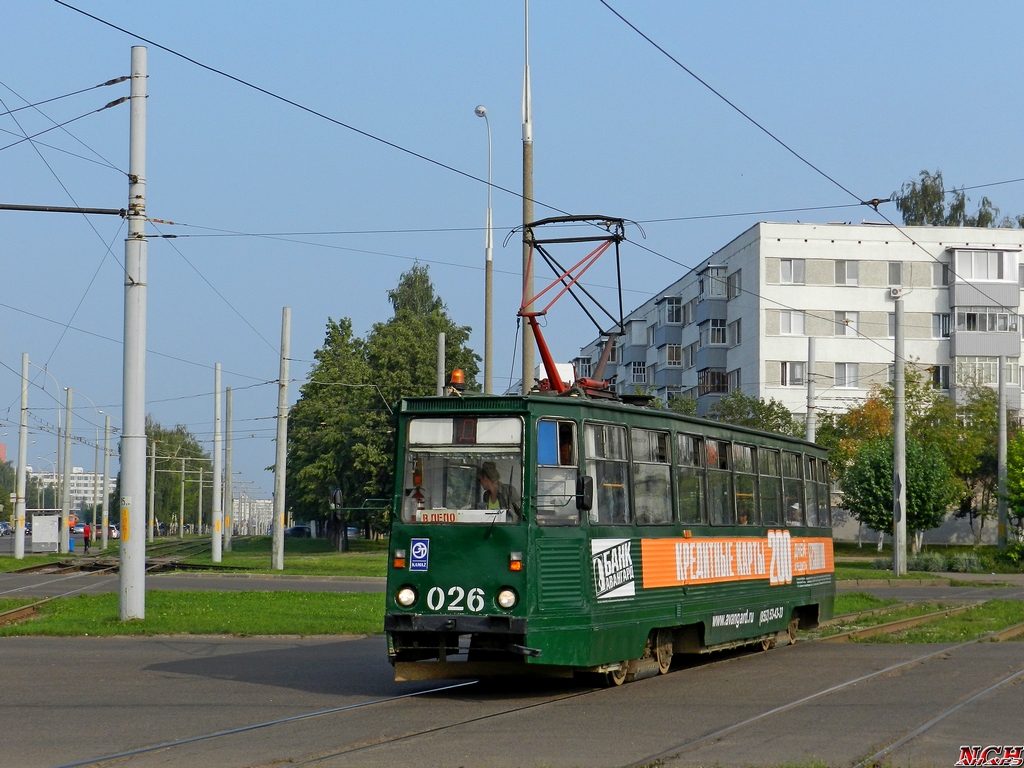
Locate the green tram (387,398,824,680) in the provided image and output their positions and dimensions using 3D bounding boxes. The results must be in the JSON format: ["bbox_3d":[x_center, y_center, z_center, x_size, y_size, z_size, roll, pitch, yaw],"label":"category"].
[{"bbox_3d":[2.082,2.267,28.156,2.500,3.170,15.000,-1,-4,21],"label":"green tram"}]

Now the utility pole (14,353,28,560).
[{"bbox_3d":[-22.612,3.352,93.000,0.410,9.524,0.410,1,-4,0],"label":"utility pole"}]

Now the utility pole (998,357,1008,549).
[{"bbox_3d":[23.932,3.337,98.000,0.390,9.451,0.390,1,-4,0],"label":"utility pole"}]

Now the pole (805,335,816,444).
[{"bbox_3d":[12.353,2.713,83.000,0.400,9.304,0.400,1,-4,0],"label":"pole"}]

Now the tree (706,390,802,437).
[{"bbox_3d":[11.693,4.051,97.000,4.822,7.571,4.800,1,-4,0],"label":"tree"}]

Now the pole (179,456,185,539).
[{"bbox_3d":[-35.643,12.436,218.000,0.360,8.507,0.360,1,-4,0],"label":"pole"}]

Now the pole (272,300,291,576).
[{"bbox_3d":[-8.538,2.023,75.000,0.400,9.787,0.400,1,-4,0],"label":"pole"}]

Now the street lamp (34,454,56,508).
[{"bbox_3d":[-63.569,15.106,275.000,2.400,10.390,0.400,1,-4,-7],"label":"street lamp"}]

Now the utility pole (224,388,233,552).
[{"bbox_3d":[-16.610,5.015,118.000,0.400,9.620,0.400,1,-4,0],"label":"utility pole"}]

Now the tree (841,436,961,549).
[{"bbox_3d":[17.938,5.062,93.000,5.317,5.455,5.200,1,-4,0],"label":"tree"}]

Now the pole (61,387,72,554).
[{"bbox_3d":[-24.955,4.887,113.000,0.400,9.269,0.400,1,-4,0],"label":"pole"}]

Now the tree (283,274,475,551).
[{"bbox_3d":[-7.918,1.437,123.000,11.740,17.488,10.500,1,-4,0],"label":"tree"}]

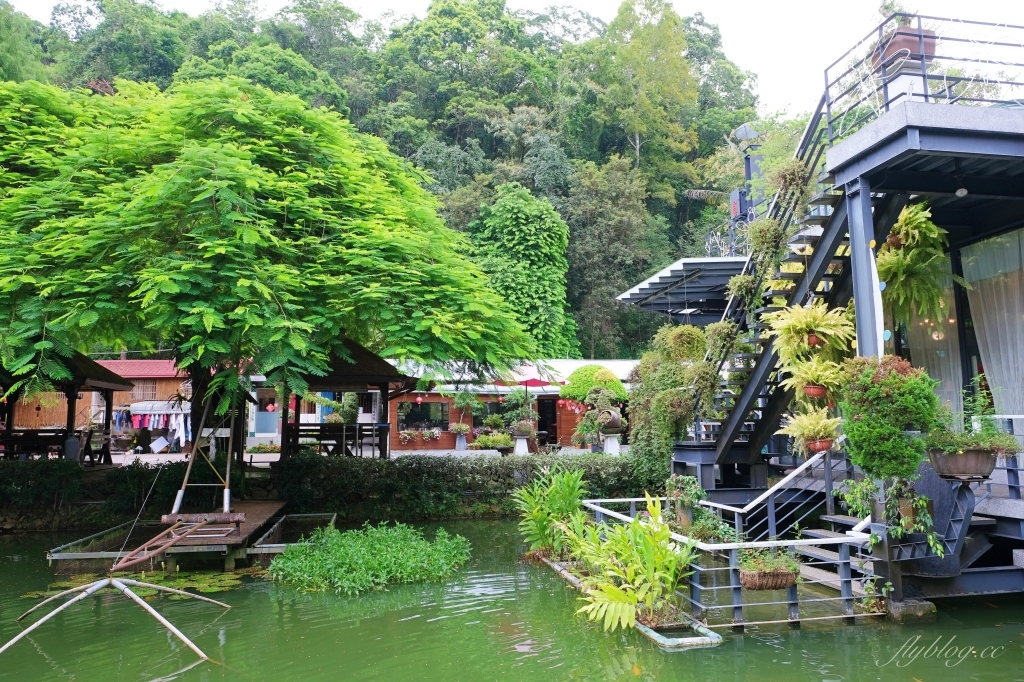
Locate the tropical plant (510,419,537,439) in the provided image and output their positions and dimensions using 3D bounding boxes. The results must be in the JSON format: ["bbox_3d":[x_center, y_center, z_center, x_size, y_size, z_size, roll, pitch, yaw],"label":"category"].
[{"bbox_3d":[0.320,2.436,19.000,0.720,0.580,0.680,0,-8,0],"label":"tropical plant"}]

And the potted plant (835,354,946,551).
[{"bbox_3d":[4.687,1.418,8.450,1.300,2.400,1.150,0,-7,0],"label":"potted plant"}]

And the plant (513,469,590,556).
[{"bbox_3d":[0.643,2.848,11.400,1.270,1.500,1.200,0,-8,0],"label":"plant"}]

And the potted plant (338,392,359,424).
[{"bbox_3d":[-5.834,2.531,24.500,0.680,1.350,0.680,0,-7,0],"label":"potted plant"}]

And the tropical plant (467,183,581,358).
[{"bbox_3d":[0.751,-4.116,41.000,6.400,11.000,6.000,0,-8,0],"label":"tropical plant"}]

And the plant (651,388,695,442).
[{"bbox_3d":[2.752,1.277,11.700,0.760,0.950,0.750,0,-7,0],"label":"plant"}]

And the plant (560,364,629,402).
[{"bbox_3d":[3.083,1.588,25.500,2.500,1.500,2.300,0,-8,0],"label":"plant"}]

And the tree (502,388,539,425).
[{"bbox_3d":[0.255,1.953,20.500,1.080,1.150,1.000,0,-7,0],"label":"tree"}]

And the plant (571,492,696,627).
[{"bbox_3d":[1.501,2.759,8.500,1.500,1.650,1.450,0,-7,0],"label":"plant"}]

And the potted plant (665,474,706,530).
[{"bbox_3d":[2.975,2.769,11.700,0.720,0.970,0.700,0,-8,0],"label":"potted plant"}]

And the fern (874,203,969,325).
[{"bbox_3d":[5.775,-1.076,9.600,1.250,1.700,1.150,0,-7,0],"label":"fern"}]

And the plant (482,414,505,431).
[{"bbox_3d":[-0.691,3.046,25.500,0.850,0.650,0.800,0,-7,0],"label":"plant"}]

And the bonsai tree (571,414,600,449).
[{"bbox_3d":[2.854,3.476,26.500,1.150,1.400,1.050,0,-8,0],"label":"bonsai tree"}]

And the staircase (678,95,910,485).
[{"bbox_3d":[4.312,-0.285,11.102,1.450,5.300,5.000,1,-8,-11],"label":"staircase"}]

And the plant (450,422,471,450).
[{"bbox_3d":[-2.077,3.779,27.000,0.870,1.120,0.820,0,-8,0],"label":"plant"}]

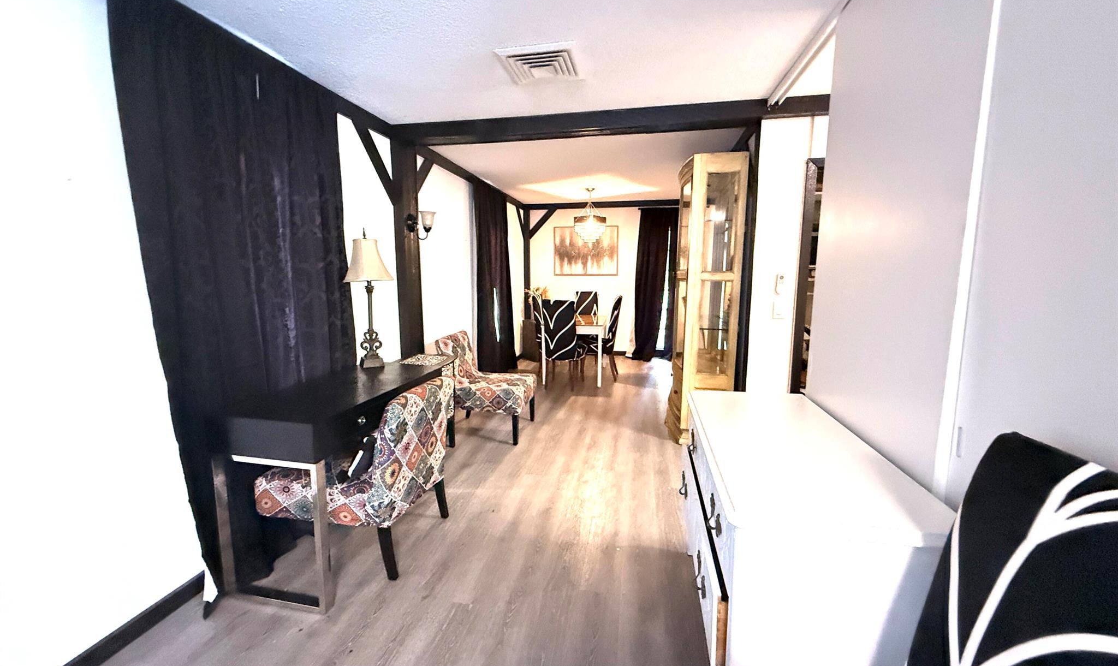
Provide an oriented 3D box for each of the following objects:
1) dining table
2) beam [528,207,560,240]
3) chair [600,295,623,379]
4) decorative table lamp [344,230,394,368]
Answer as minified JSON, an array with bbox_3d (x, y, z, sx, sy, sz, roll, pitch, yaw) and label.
[{"bbox_3d":[0.254,0.191,5.871,0.728,0.734,1.197,2,8,10],"label":"dining table"},{"bbox_3d":[-0.270,-1.762,7.221,0.105,0.651,0.085,44,13,2],"label":"beam"},{"bbox_3d":[0.465,0.057,5.722,0.612,1.043,0.462,2,8,10],"label":"chair"},{"bbox_3d":[-1.127,-0.204,2.711,0.299,0.816,0.299,-2,8,-11],"label":"decorative table lamp"}]

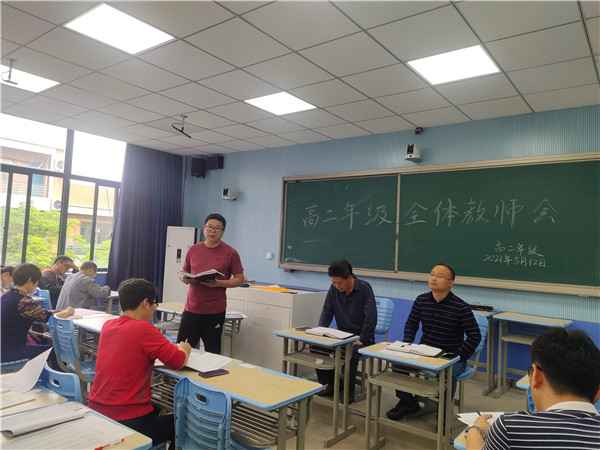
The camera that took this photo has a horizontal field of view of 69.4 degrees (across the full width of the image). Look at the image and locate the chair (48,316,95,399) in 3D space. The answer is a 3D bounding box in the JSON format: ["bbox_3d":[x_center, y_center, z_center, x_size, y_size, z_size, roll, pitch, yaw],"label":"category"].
[{"bbox_3d":[-1.561,1.137,3.284,0.420,0.860,0.520,1,-3,38],"label":"chair"}]

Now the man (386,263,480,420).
[{"bbox_3d":[1.126,0.931,3.517,0.600,1.240,0.640,0,-4,43],"label":"man"}]

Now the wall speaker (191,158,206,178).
[{"bbox_3d":[-1.693,-0.970,7.281,0.230,0.330,0.220,3,-3,6],"label":"wall speaker"}]

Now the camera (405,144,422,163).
[{"bbox_3d":[1.320,-0.826,5.046,0.140,0.190,0.200,1,-3,38],"label":"camera"}]

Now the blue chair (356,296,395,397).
[{"bbox_3d":[0.579,1.119,4.056,0.420,0.860,0.530,1,-3,38],"label":"blue chair"}]

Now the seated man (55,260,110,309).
[{"bbox_3d":[-2.619,1.016,5.176,0.540,1.170,0.820,1,-3,38],"label":"seated man"}]

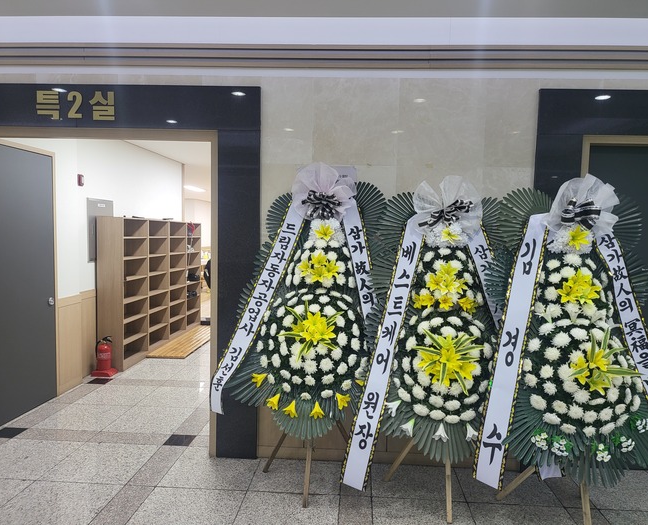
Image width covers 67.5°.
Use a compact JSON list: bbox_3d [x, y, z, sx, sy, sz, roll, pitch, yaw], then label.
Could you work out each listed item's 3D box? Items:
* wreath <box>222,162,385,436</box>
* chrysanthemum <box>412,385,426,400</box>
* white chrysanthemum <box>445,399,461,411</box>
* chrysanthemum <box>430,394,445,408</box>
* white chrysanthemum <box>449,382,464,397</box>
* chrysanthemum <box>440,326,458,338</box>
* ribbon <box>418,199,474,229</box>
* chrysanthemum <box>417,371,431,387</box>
[{"bbox_3d":[-0.102,0.228,2.837,0.941,1.607,0.420,2,3,3],"label":"wreath"},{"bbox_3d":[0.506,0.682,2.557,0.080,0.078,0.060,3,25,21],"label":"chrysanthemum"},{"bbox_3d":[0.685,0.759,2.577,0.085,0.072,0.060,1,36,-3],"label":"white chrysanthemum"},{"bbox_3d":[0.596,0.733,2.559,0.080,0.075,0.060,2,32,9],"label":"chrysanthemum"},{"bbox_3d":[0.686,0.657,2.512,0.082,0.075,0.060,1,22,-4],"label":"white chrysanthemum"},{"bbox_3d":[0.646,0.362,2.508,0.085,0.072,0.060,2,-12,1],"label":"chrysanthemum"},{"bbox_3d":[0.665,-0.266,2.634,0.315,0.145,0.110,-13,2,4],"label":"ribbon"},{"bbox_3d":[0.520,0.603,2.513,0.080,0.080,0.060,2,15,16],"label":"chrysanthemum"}]

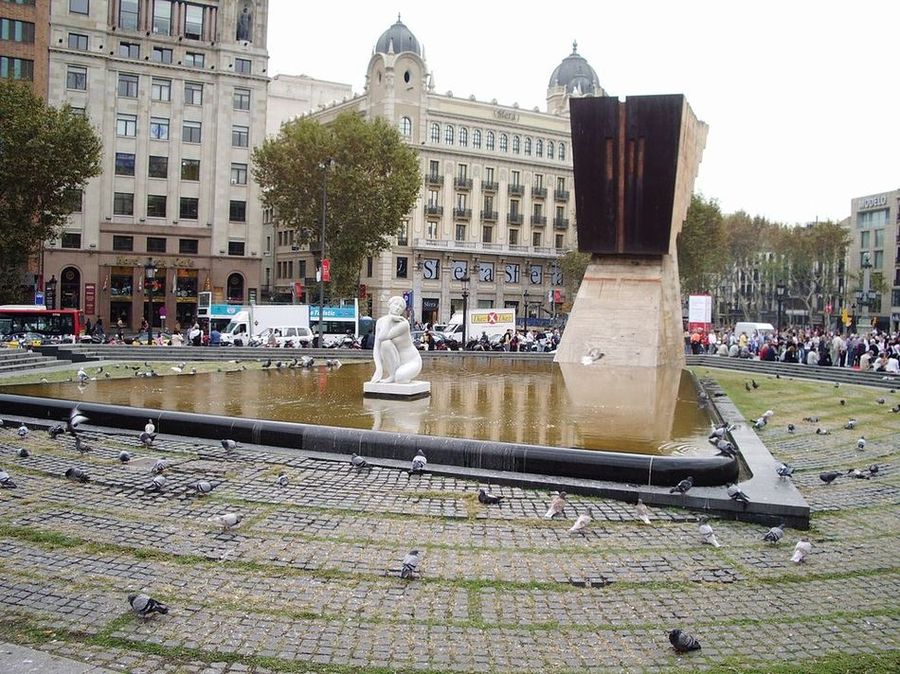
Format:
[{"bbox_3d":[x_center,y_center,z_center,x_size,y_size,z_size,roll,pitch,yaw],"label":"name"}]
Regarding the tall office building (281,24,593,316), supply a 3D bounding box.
[{"bbox_3d":[-1.239,-18.884,125.124,33.000,36.000,33.000,0,3,-33],"label":"tall office building"}]

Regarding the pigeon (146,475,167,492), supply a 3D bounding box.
[{"bbox_3d":[-3.344,1.663,10.362,0.280,0.180,0.130,0,3,-44],"label":"pigeon"}]

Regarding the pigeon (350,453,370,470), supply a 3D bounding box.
[{"bbox_3d":[-1.196,1.642,12.065,0.270,0.210,0.130,4,3,34],"label":"pigeon"}]

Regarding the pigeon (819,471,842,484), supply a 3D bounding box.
[{"bbox_3d":[5.734,2.127,13.729,0.320,0.200,0.130,3,2,26],"label":"pigeon"}]

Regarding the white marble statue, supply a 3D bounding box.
[{"bbox_3d":[-1.002,0.057,17.200,0.780,1.670,0.800,3,3,30],"label":"white marble statue"}]

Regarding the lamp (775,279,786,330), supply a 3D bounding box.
[{"bbox_3d":[20.680,-1.256,57.085,0.470,4.500,0.470,2,2,0],"label":"lamp"}]

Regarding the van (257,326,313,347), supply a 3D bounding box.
[{"bbox_3d":[-11.716,0.197,64.000,4.400,1.850,1.800,1,3,-30],"label":"van"}]

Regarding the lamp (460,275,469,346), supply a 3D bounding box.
[{"bbox_3d":[0.809,-1.237,55.102,0.500,4.850,0.500,2,2,0],"label":"lamp"}]

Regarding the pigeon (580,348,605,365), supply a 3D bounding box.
[{"bbox_3d":[2.041,0.283,13.000,0.320,0.200,0.340,1,2,-10],"label":"pigeon"}]

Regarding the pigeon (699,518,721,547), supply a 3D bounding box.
[{"bbox_3d":[2.858,2.131,9.996,0.130,0.280,0.300,1,2,-17],"label":"pigeon"}]

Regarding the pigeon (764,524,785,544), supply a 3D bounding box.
[{"bbox_3d":[3.427,2.079,9.591,0.265,0.200,0.125,0,3,-37],"label":"pigeon"}]

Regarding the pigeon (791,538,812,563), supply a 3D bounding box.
[{"bbox_3d":[3.583,2.171,9.270,0.280,0.220,0.130,-1,3,-45],"label":"pigeon"}]

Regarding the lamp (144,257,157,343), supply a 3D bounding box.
[{"bbox_3d":[-14.885,-1.662,45.085,0.470,4.500,0.470,2,2,0],"label":"lamp"}]

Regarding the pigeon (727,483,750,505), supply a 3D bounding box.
[{"bbox_3d":[3.366,1.818,10.598,0.290,0.175,0.125,4,3,41],"label":"pigeon"}]

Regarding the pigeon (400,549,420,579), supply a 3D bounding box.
[{"bbox_3d":[-0.342,1.988,7.943,0.125,0.210,0.270,3,2,22],"label":"pigeon"}]

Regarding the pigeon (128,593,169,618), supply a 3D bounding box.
[{"bbox_3d":[-2.236,1.992,6.751,0.285,0.175,0.125,2,2,3],"label":"pigeon"}]

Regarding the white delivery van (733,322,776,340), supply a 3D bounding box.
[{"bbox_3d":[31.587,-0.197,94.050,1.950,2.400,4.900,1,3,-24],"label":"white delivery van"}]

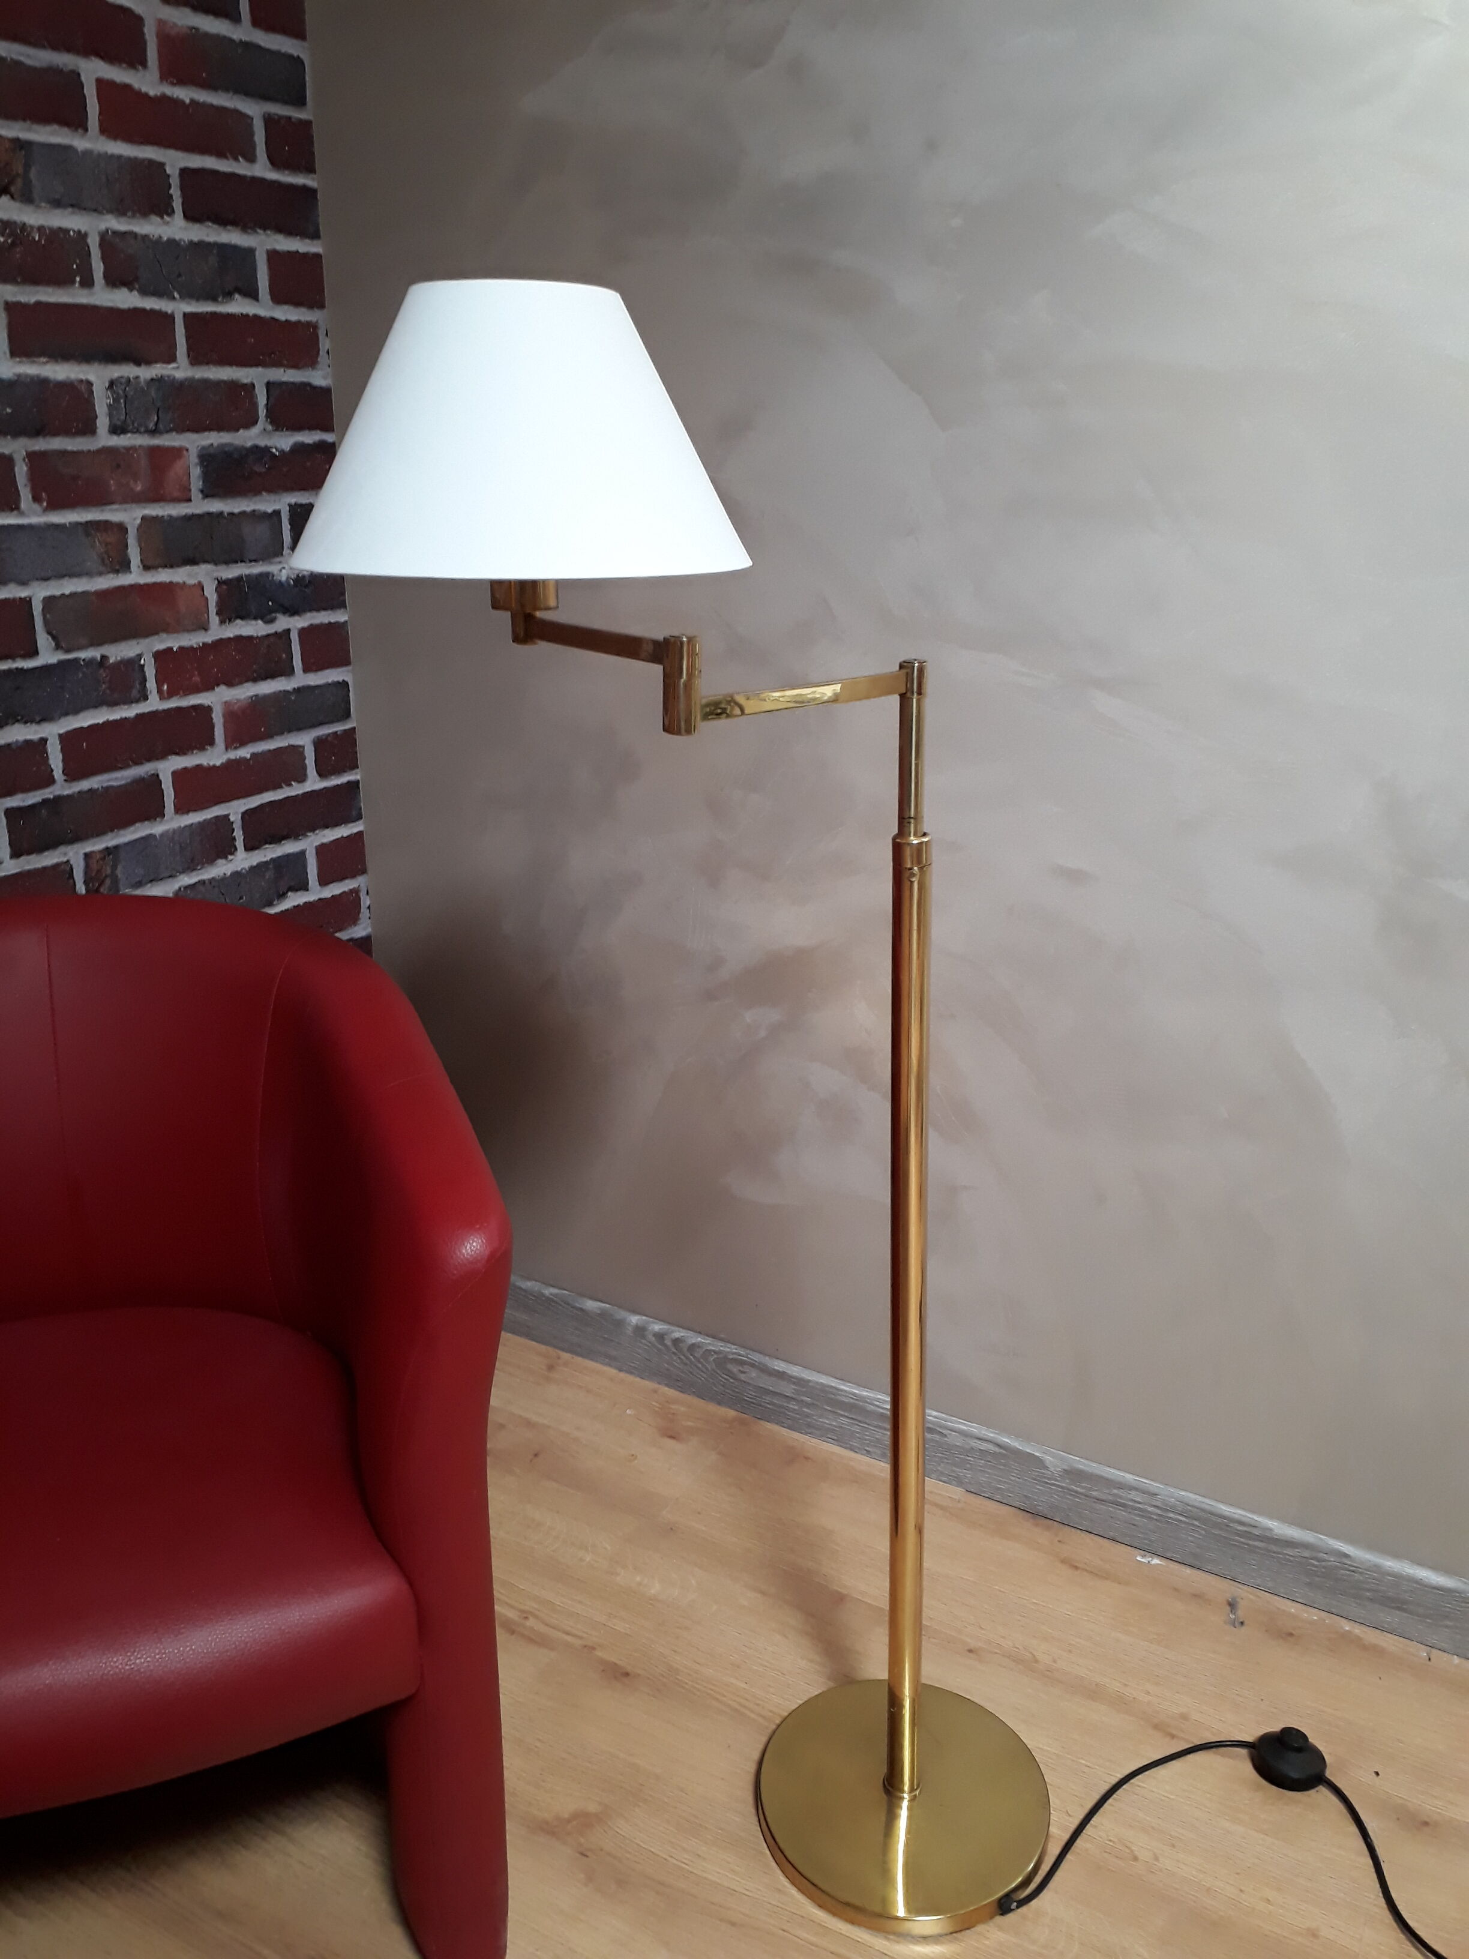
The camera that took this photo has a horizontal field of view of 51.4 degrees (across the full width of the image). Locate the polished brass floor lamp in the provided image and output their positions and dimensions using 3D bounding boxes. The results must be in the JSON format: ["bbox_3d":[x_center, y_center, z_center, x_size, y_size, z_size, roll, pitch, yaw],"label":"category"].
[{"bbox_3d":[-0.009,0.154,1.202,0.604,1.271,0.318,1,19,2],"label":"polished brass floor lamp"}]

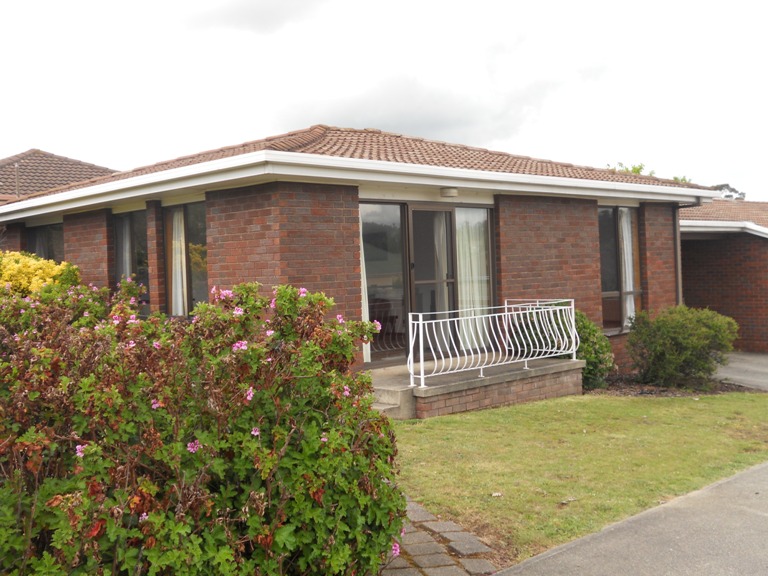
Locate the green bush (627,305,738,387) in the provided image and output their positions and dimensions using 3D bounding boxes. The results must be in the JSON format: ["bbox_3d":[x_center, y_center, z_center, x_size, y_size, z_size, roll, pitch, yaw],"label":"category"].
[{"bbox_3d":[4.740,0.890,13.400,1.720,1.200,1.550,-2,1,19],"label":"green bush"}]

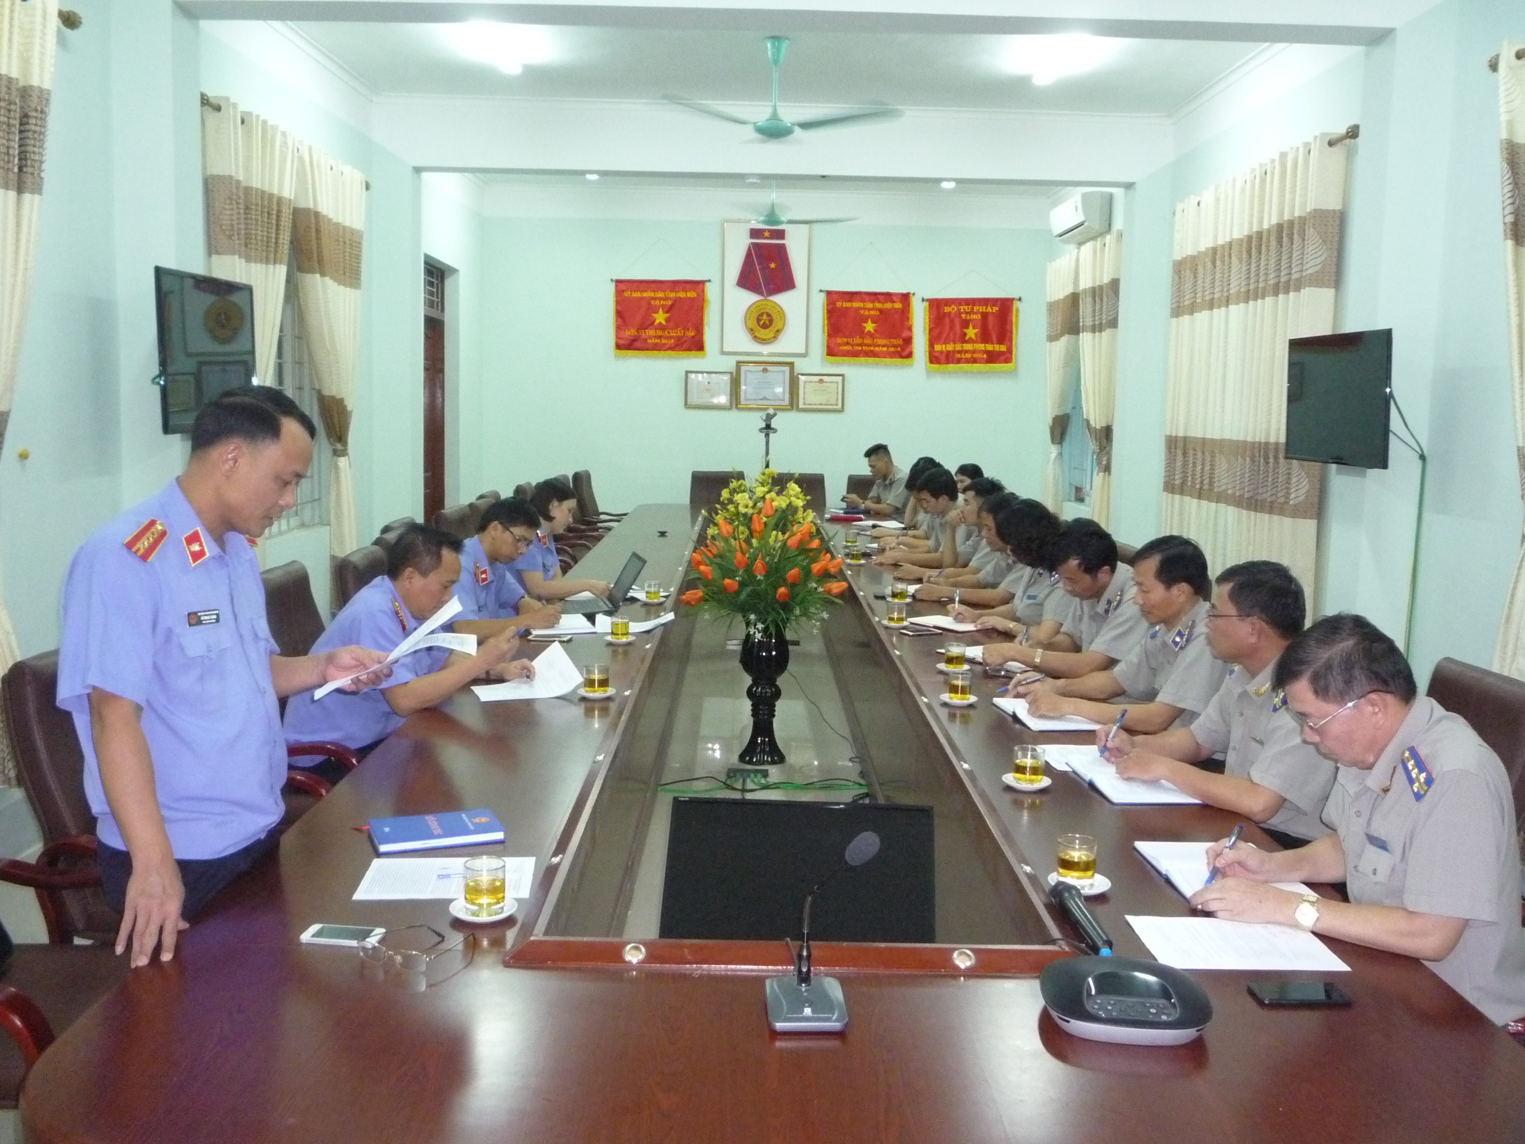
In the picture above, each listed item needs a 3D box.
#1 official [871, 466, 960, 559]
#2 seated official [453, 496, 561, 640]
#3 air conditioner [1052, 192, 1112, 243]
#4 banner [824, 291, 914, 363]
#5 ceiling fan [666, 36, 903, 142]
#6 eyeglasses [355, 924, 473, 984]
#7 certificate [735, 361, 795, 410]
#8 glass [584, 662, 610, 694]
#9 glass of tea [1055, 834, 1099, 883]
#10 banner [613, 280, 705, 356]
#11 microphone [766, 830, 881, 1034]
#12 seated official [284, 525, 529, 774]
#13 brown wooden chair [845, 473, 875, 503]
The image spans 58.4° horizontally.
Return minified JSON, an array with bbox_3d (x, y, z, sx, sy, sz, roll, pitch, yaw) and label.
[{"bbox_3d":[1.002,0.025,7.926,0.740,1.250,0.560,1,7,-1],"label":"official"},{"bbox_3d":[-1.110,0.322,5.185,0.850,1.210,0.520,2,7,3],"label":"seated official"},{"bbox_3d":[2.452,-2.726,10.592,0.235,0.290,1.020,1,7,-1],"label":"air conditioner"},{"bbox_3d":[0.959,-2.196,12.280,0.822,0.635,0.040,1,7,-1],"label":"banner"},{"bbox_3d":[0.078,-2.469,6.943,1.320,0.500,1.300,1,7,0],"label":"ceiling fan"},{"bbox_3d":[-0.526,0.569,2.110,0.136,0.034,0.128,5,8,30],"label":"eyeglasses"},{"bbox_3d":[0.029,-1.656,12.168,0.520,0.420,0.030,1,7,0],"label":"certificate"},{"bbox_3d":[-0.477,0.303,3.934,0.070,0.086,0.070,1,7,0],"label":"glass"},{"bbox_3d":[0.571,0.526,2.474,0.067,0.082,0.067,1,7,-1],"label":"glass of tea"},{"bbox_3d":[-0.889,-2.219,11.989,0.820,0.680,0.030,1,7,-1],"label":"banner"},{"bbox_3d":[0.086,0.495,1.939,0.158,0.266,0.140,1,7,-1],"label":"microphone"},{"bbox_3d":[-1.062,0.488,3.935,0.700,1.249,0.560,1,7,2],"label":"seated official"},{"bbox_3d":[0.925,-0.277,11.203,0.600,1.020,0.650,1,7,-1],"label":"brown wooden chair"}]

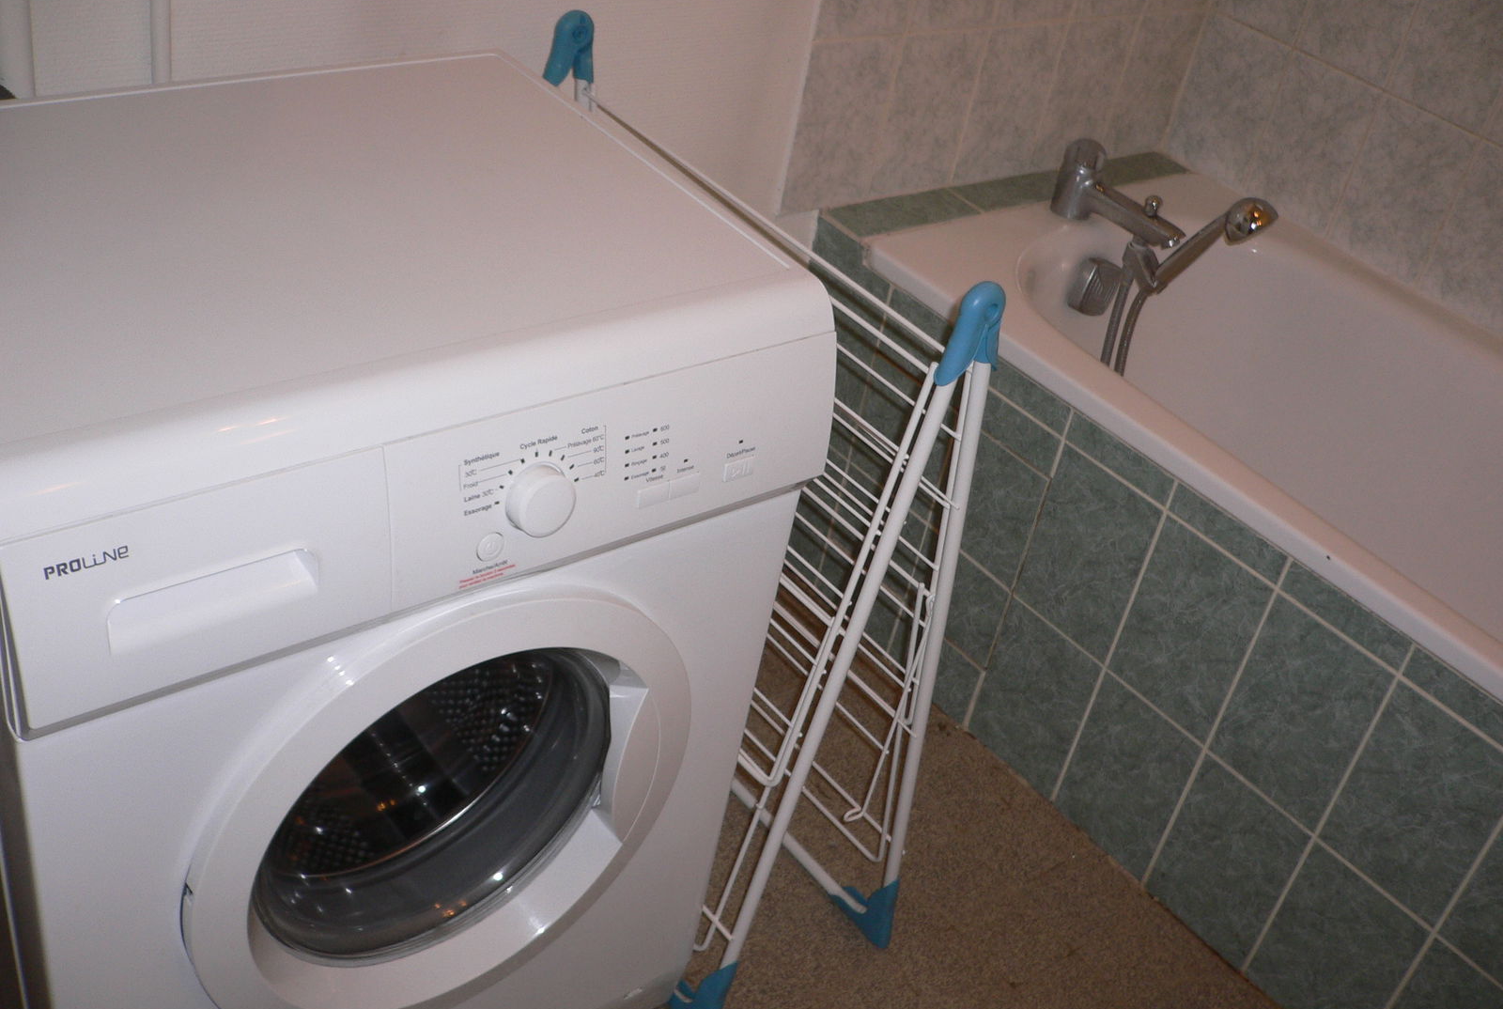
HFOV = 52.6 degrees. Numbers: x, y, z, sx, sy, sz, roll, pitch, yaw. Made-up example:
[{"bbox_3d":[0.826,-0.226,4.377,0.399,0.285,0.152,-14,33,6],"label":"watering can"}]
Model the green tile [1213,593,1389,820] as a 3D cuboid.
[{"bbox_3d":[0.579,0.221,1.609,0.009,0.227,0.148,-18,44,-35],"label":"green tile"}]

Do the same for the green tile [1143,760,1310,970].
[{"bbox_3d":[0.540,0.407,1.740,0.009,0.225,0.148,-18,44,-35],"label":"green tile"}]

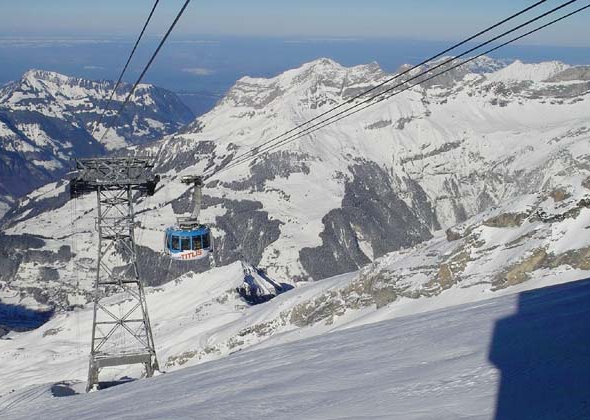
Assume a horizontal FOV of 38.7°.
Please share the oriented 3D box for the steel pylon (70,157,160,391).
[{"bbox_3d":[-25.241,9.128,121.107,12.559,33.388,9.000,-3,1,-16],"label":"steel pylon"}]

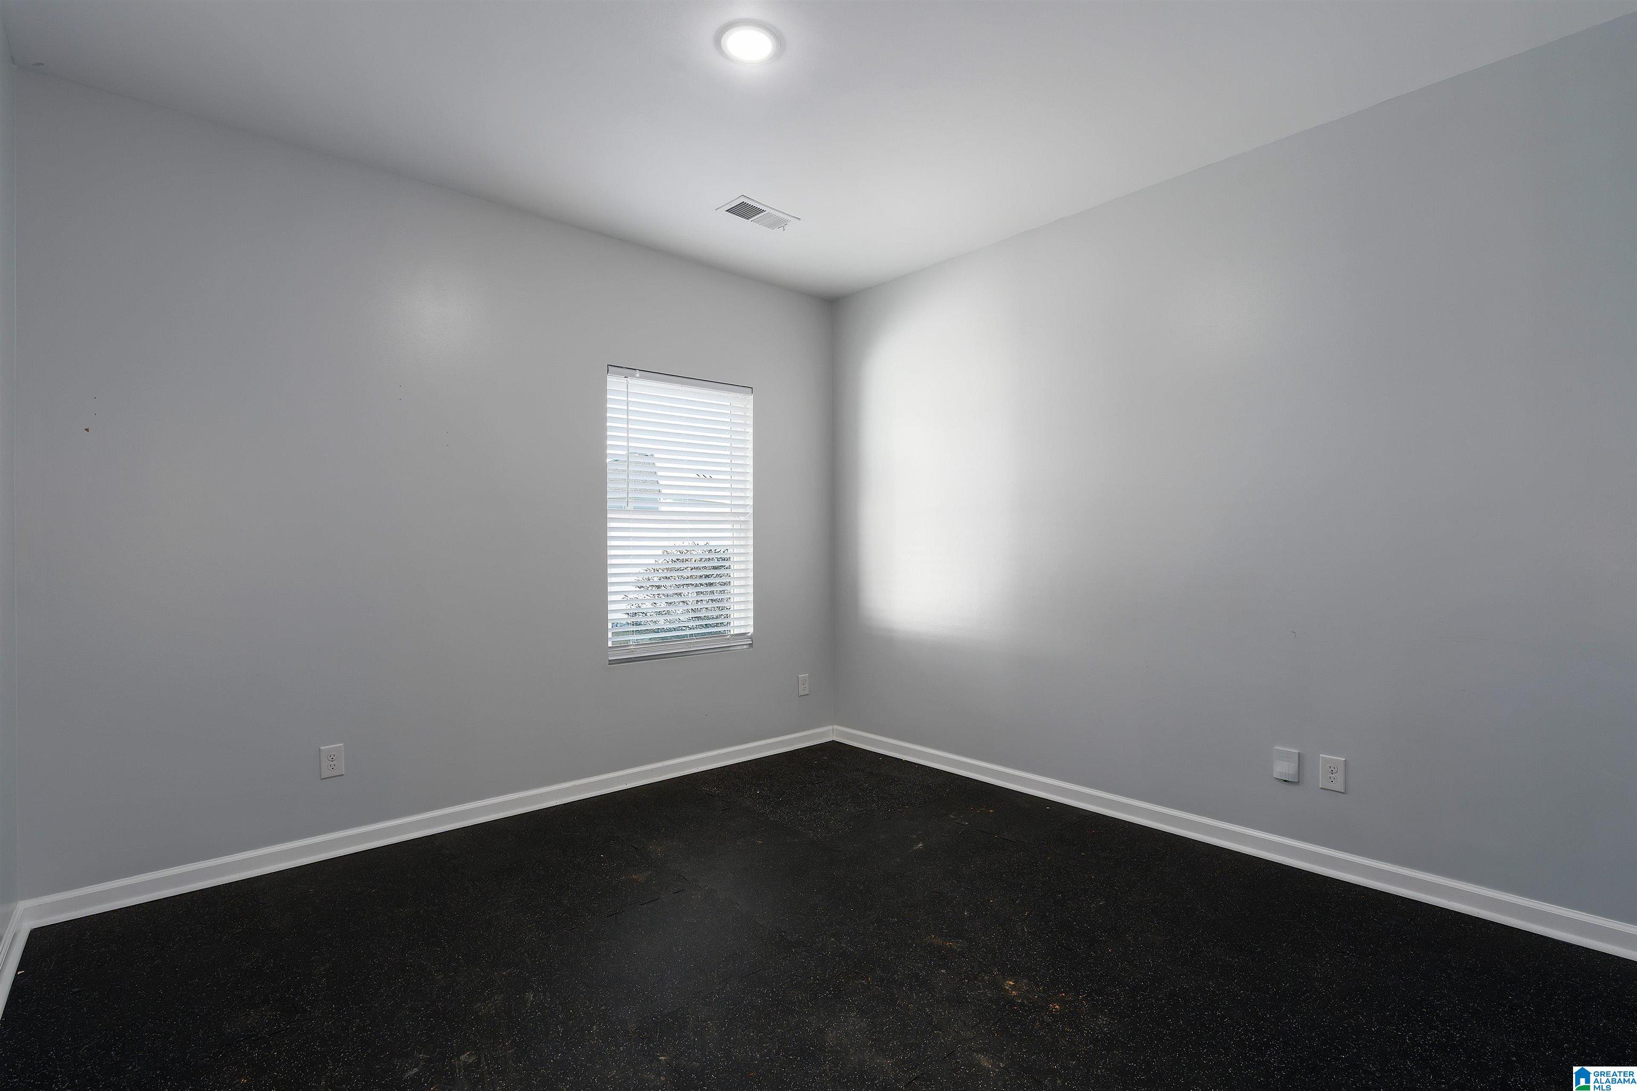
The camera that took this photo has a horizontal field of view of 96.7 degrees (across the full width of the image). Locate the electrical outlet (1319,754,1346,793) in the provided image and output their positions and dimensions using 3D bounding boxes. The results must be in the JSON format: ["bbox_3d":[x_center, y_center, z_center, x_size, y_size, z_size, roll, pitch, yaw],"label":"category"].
[{"bbox_3d":[1.838,0.818,2.599,0.008,0.121,0.076,0,0,-42],"label":"electrical outlet"}]

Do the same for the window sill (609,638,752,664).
[{"bbox_3d":[-0.729,0.566,3.889,0.876,0.050,0.104,0,0,-42],"label":"window sill"}]

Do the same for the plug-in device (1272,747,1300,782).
[{"bbox_3d":[1.734,0.818,2.701,0.028,0.115,0.079,0,0,-42],"label":"plug-in device"}]

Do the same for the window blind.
[{"bbox_3d":[-0.727,-0.157,3.883,0.863,1.441,0.058,0,0,-42],"label":"window blind"}]

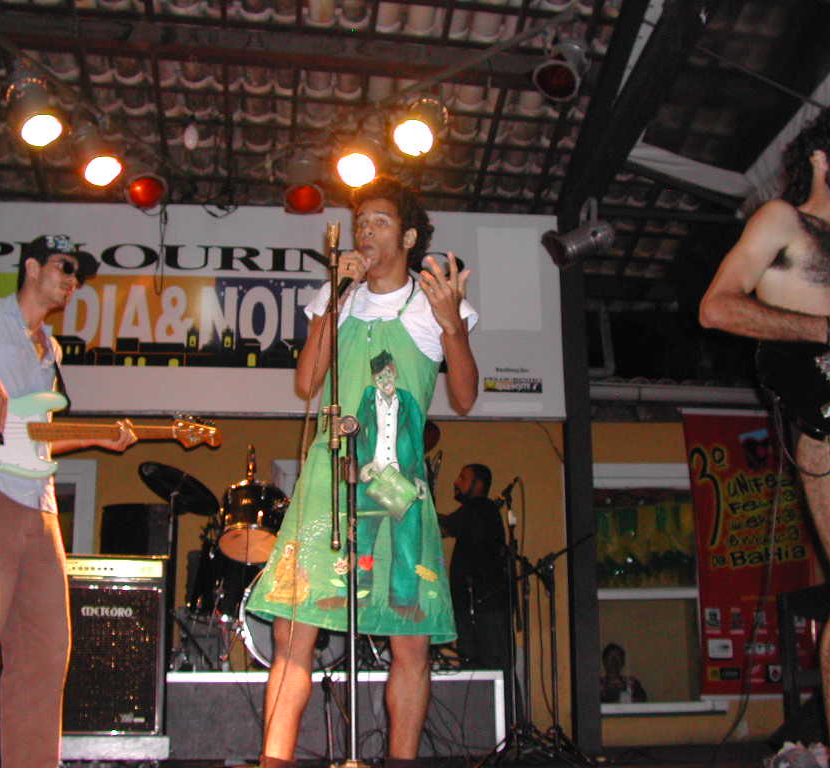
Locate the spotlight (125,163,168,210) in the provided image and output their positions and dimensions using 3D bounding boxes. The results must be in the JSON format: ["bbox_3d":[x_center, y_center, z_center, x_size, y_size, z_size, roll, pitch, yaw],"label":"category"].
[{"bbox_3d":[-1.353,-1.028,5.598,0.205,0.320,0.215,6,-60,-24],"label":"spotlight"}]

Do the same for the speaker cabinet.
[{"bbox_3d":[-1.289,1.098,4.700,0.500,0.710,0.360,3,-14,-11],"label":"speaker cabinet"}]

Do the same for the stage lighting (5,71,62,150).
[{"bbox_3d":[-1.672,-1.217,4.927,0.215,0.320,0.205,-44,-35,24],"label":"stage lighting"}]

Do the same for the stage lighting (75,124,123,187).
[{"bbox_3d":[-1.518,-1.111,5.331,0.205,0.320,0.215,14,-55,-45],"label":"stage lighting"}]

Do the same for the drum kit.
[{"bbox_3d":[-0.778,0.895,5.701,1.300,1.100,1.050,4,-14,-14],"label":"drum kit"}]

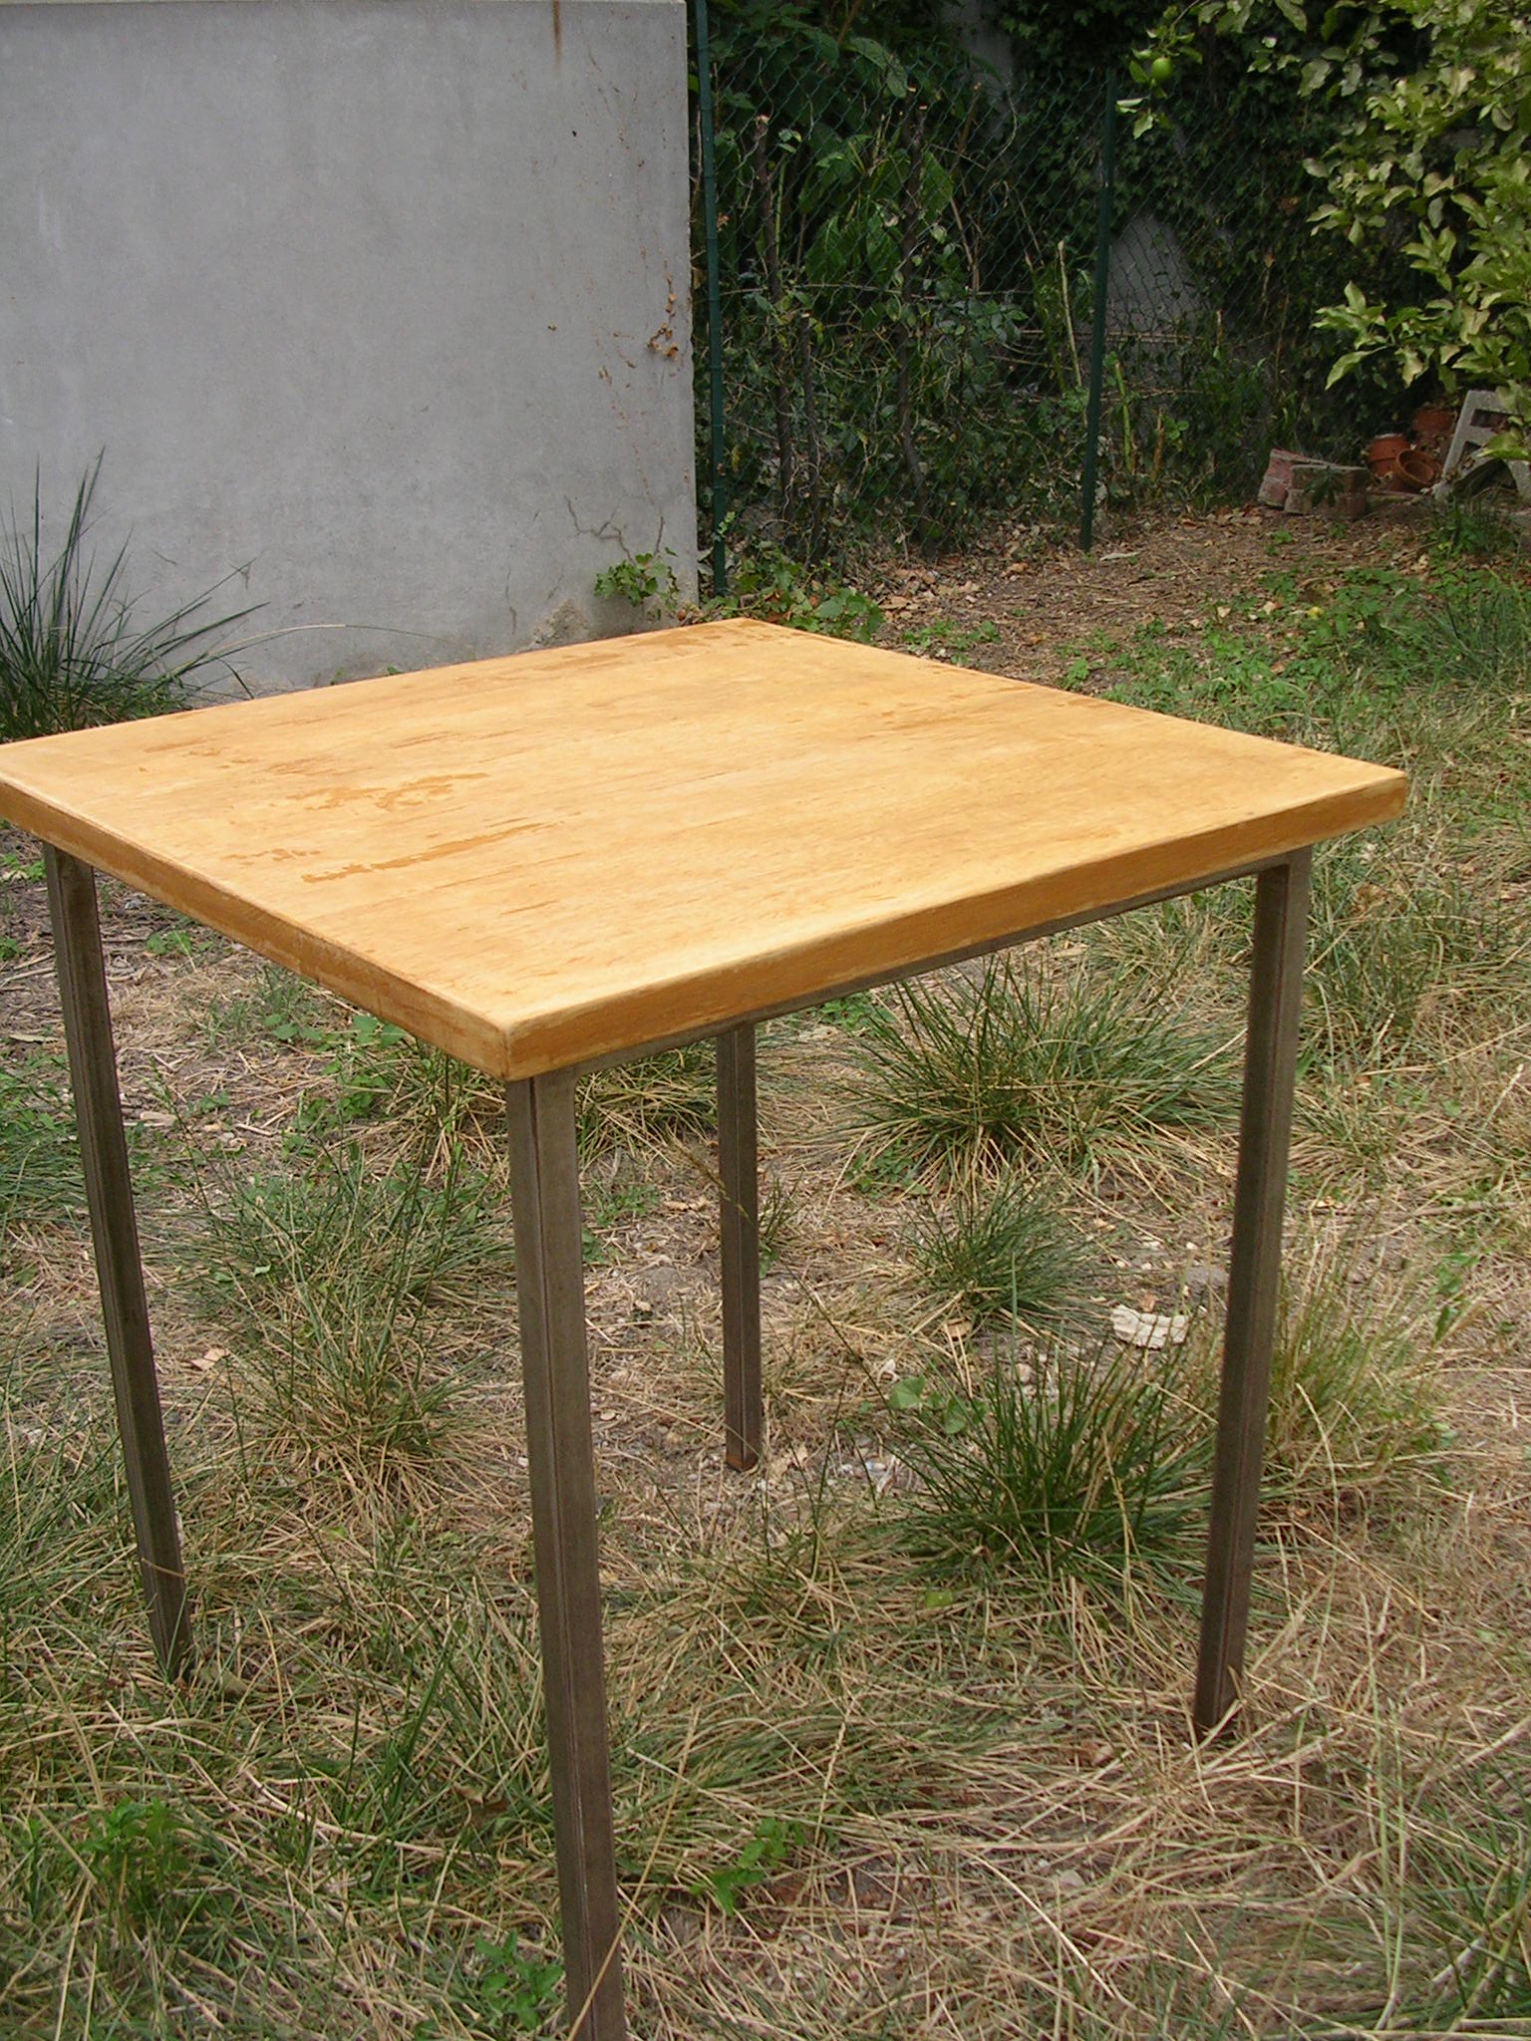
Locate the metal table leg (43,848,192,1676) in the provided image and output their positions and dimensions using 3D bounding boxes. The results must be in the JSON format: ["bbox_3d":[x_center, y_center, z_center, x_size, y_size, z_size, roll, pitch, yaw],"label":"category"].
[{"bbox_3d":[-0.493,0.203,1.727,0.026,0.730,0.026,-17,27,-36],"label":"metal table leg"}]

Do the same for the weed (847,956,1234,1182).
[{"bbox_3d":[0.376,0.034,2.965,0.530,0.205,0.420,-1,21,0],"label":"weed"}]

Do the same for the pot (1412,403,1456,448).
[{"bbox_3d":[2.105,-1.864,7.050,0.140,0.140,0.140,5,22,15],"label":"pot"}]

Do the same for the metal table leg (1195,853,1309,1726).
[{"bbox_3d":[0.356,0.225,1.652,0.026,0.730,0.026,-17,27,-36],"label":"metal table leg"}]

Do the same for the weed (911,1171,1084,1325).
[{"bbox_3d":[0.237,0.227,2.306,0.170,0.120,0.165,2,21,6],"label":"weed"}]

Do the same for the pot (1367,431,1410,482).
[{"bbox_3d":[2.330,-2.100,8.400,0.170,0.165,0.170,-1,21,0],"label":"pot"}]

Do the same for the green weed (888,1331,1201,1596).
[{"bbox_3d":[0.274,0.376,2.045,0.310,0.180,0.270,-1,21,0],"label":"green weed"}]

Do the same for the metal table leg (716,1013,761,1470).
[{"bbox_3d":[-0.025,0.062,1.891,0.025,0.722,0.025,-17,26,-36],"label":"metal table leg"}]

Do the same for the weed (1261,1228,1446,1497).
[{"bbox_3d":[0.553,0.314,2.145,0.205,0.220,0.180,-1,21,0],"label":"weed"}]

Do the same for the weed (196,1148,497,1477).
[{"bbox_3d":[-0.415,0.270,2.220,0.300,0.250,0.260,-1,21,0],"label":"weed"}]

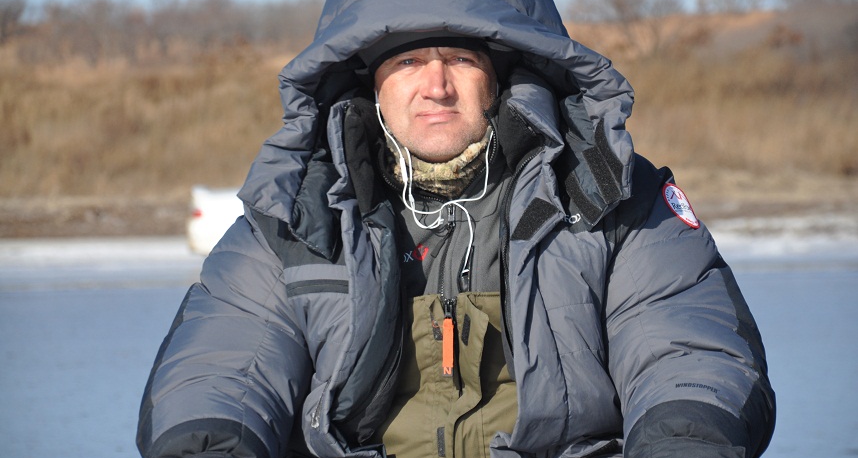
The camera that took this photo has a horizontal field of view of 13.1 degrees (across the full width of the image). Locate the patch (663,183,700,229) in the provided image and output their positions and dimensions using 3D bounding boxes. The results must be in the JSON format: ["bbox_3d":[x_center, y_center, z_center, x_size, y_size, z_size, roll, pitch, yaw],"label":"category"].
[{"bbox_3d":[0.302,-0.028,4.490,0.010,0.067,0.057,-37,-17,26],"label":"patch"}]

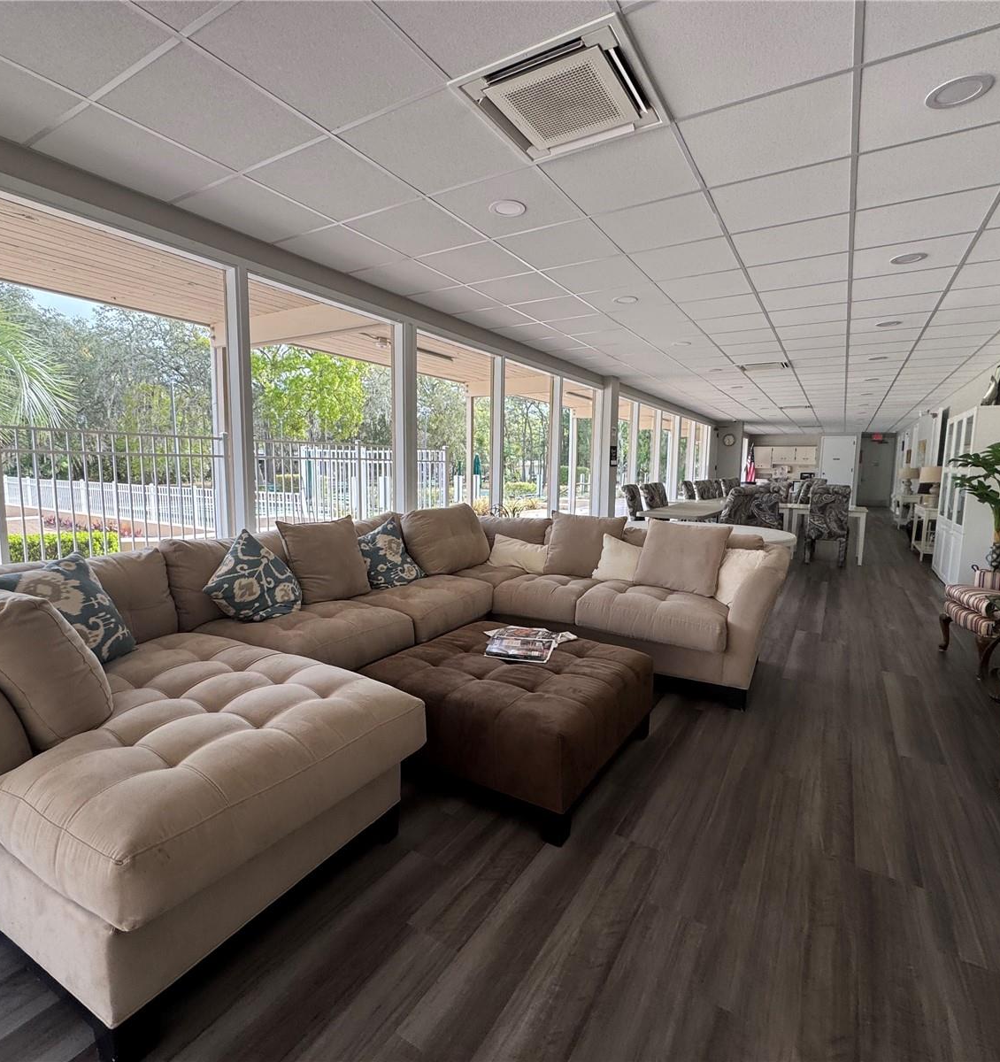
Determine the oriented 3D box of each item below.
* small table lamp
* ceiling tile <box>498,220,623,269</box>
[{"bbox_3d":[6.516,-0.666,8.558,0.420,0.595,0.420,5,7,30],"label":"small table lamp"},{"bbox_3d":[0.362,-1.731,3.476,0.601,0.025,0.600,5,7,30],"label":"ceiling tile"}]

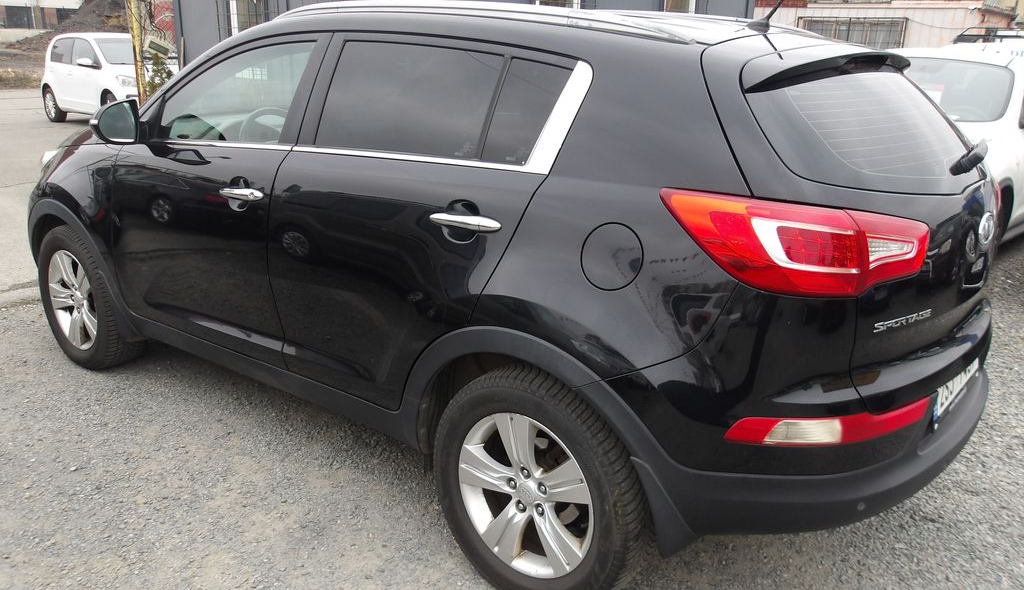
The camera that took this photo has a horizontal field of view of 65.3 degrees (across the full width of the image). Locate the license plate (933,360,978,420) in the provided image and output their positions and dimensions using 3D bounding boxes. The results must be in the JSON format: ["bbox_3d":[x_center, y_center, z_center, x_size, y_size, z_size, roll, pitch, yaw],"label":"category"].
[{"bbox_3d":[1.257,0.230,2.250,0.015,0.110,0.520,5,15,38],"label":"license plate"}]

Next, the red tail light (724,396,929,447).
[{"bbox_3d":[0.737,0.269,1.847,0.325,0.090,0.465,14,21,36],"label":"red tail light"}]

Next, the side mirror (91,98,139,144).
[{"bbox_3d":[-1.461,-0.637,2.938,0.130,0.175,0.190,14,21,36],"label":"side mirror"}]

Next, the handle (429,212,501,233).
[{"bbox_3d":[-0.124,-0.192,2.075,0.240,0.036,0.050,14,21,36],"label":"handle"}]

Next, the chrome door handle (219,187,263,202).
[{"bbox_3d":[-0.908,-0.338,2.679,0.245,0.035,0.050,14,21,36],"label":"chrome door handle"}]

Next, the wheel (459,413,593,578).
[{"bbox_3d":[0.082,0.525,2.219,0.465,0.465,0.180,14,21,36],"label":"wheel"}]

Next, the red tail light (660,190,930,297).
[{"bbox_3d":[0.637,-0.122,1.767,0.500,0.210,0.390,14,21,36],"label":"red tail light"}]

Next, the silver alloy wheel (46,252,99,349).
[{"bbox_3d":[-1.987,0.009,3.776,0.465,0.465,0.180,14,21,36],"label":"silver alloy wheel"}]

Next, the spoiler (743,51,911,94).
[{"bbox_3d":[0.971,-0.637,2.243,0.220,0.120,1.280,14,21,36],"label":"spoiler"}]

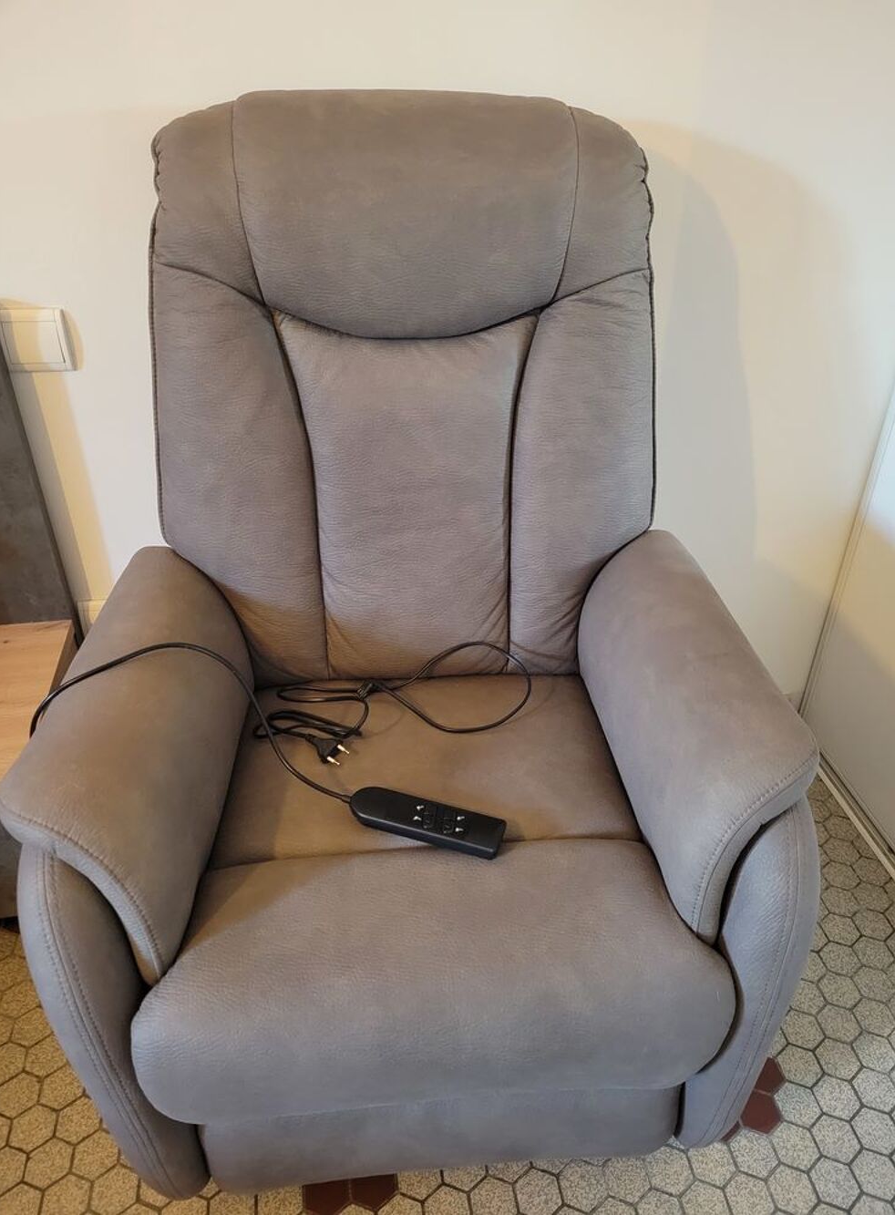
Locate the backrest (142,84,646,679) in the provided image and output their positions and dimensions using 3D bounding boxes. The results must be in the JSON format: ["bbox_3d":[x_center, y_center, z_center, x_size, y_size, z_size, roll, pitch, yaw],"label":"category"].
[{"bbox_3d":[-0.051,-0.253,1.173,0.590,0.700,0.210,-3,13,-3],"label":"backrest"}]

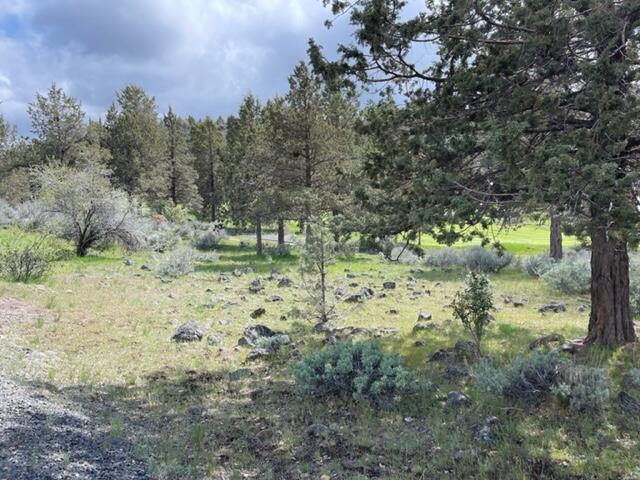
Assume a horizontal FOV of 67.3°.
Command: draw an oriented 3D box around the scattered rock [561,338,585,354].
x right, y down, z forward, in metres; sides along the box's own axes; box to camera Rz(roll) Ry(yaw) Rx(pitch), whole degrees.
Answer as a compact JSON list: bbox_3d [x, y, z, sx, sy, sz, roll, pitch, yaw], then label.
[{"bbox_3d":[3.020,1.274,5.750,0.280,0.170,0.240,0,3,0],"label":"scattered rock"}]

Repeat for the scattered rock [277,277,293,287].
[{"bbox_3d":[-0.845,0.988,11.451,0.380,0.229,0.304,0,3,-4],"label":"scattered rock"}]

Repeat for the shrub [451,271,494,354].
[{"bbox_3d":[1.809,0.862,5.713,0.498,1.004,0.449,1,3,18],"label":"shrub"}]

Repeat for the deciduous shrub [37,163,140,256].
[{"bbox_3d":[-9.150,-1.190,19.000,4.111,3.519,3.700,0,3,0],"label":"deciduous shrub"}]

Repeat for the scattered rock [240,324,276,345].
[{"bbox_3d":[-0.757,1.162,5.920,0.443,0.204,0.355,0,3,0],"label":"scattered rock"}]

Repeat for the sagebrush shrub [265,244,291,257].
[{"bbox_3d":[-1.680,0.412,19.000,1.028,0.439,0.925,0,3,0],"label":"sagebrush shrub"}]

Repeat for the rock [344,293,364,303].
[{"bbox_3d":[0.619,1.031,8.623,0.359,0.157,0.269,0,3,0],"label":"rock"}]

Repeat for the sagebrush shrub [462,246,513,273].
[{"bbox_3d":[4.809,0.560,13.800,1.420,0.730,1.200,0,3,0],"label":"sagebrush shrub"}]

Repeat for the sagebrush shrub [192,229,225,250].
[{"bbox_3d":[-4.639,-0.021,20.000,1.320,0.920,1.200,0,3,0],"label":"sagebrush shrub"}]

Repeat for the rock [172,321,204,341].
[{"bbox_3d":[-1.737,1.199,6.300,0.430,0.260,0.360,0,3,0],"label":"rock"}]

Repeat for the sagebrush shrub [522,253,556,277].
[{"bbox_3d":[5.942,0.687,13.026,0.838,0.691,0.754,1,3,25],"label":"sagebrush shrub"}]

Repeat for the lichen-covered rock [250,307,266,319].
[{"bbox_3d":[-0.979,1.154,7.650,0.250,0.170,0.220,0,3,0],"label":"lichen-covered rock"}]

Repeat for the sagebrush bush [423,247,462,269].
[{"bbox_3d":[3.772,0.533,14.800,1.232,0.631,1.047,0,3,0],"label":"sagebrush bush"}]

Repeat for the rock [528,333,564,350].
[{"bbox_3d":[2.804,1.256,5.950,0.430,0.200,0.320,0,3,0],"label":"rock"}]

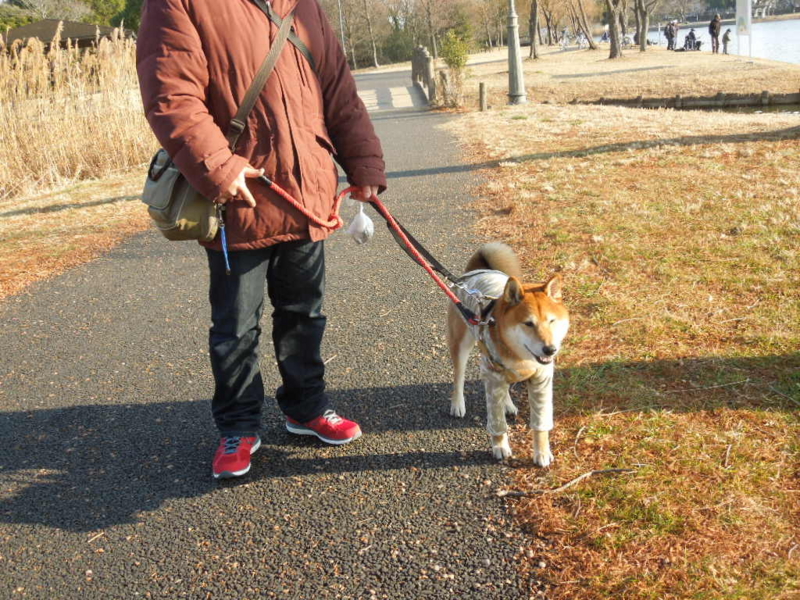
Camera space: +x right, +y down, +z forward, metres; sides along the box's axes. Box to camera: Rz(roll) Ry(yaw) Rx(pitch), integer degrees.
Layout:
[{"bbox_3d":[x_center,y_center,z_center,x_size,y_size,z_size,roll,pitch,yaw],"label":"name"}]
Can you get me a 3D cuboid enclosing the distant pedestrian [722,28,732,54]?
[{"bbox_3d":[14.052,-11.074,38.656,0.330,1.080,0.340,-8,16,-10],"label":"distant pedestrian"}]

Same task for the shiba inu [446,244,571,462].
[{"bbox_3d":[0.313,0.169,2.730,0.235,0.565,0.620,-8,16,-11],"label":"shiba inu"}]

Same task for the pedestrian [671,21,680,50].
[{"bbox_3d":[16.128,-15.501,52.776,0.420,1.680,0.480,-7,16,-8],"label":"pedestrian"}]

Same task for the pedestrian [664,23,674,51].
[{"bbox_3d":[15.537,-15.242,51.980,0.450,1.650,0.500,-11,16,-20],"label":"pedestrian"}]

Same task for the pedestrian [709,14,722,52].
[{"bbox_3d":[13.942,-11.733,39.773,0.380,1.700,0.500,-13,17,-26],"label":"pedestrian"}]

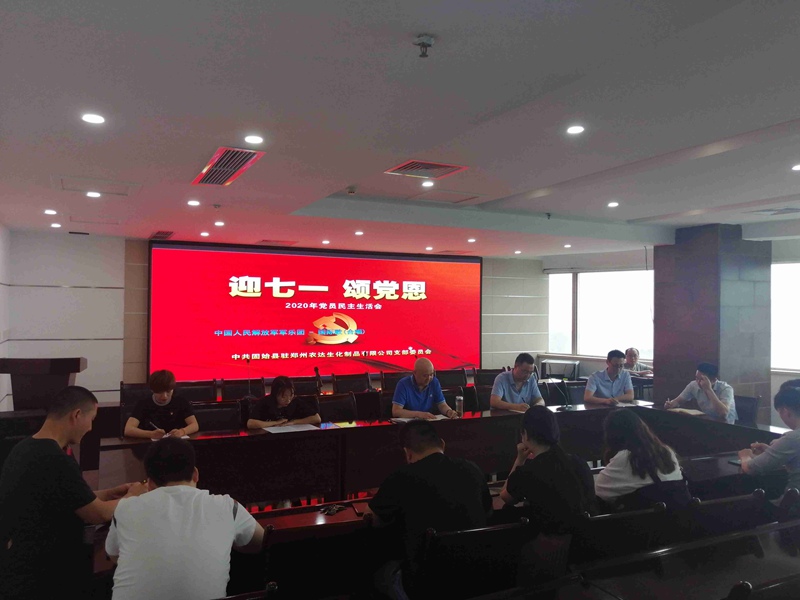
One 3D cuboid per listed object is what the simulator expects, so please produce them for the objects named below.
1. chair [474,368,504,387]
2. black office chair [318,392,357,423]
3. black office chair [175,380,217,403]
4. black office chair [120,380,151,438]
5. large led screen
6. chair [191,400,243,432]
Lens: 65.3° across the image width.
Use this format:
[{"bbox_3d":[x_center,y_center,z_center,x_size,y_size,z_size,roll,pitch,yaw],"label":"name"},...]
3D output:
[{"bbox_3d":[1.292,1.348,7.969,0.480,0.930,0.560,1,-1,-25],"label":"chair"},{"bbox_3d":[-0.524,1.310,5.628,0.500,0.920,0.580,1,-1,-26],"label":"black office chair"},{"bbox_3d":[-2.145,1.305,6.625,0.500,0.920,0.580,1,-1,-26],"label":"black office chair"},{"bbox_3d":[-2.511,1.292,6.163,0.480,0.930,0.560,1,-1,-25],"label":"black office chair"},{"bbox_3d":[-1.002,0.183,9.388,5.170,1.870,0.120,1,-1,-25],"label":"large led screen"},{"bbox_3d":[-1.413,1.281,4.864,0.480,0.930,0.560,1,-1,-25],"label":"chair"}]

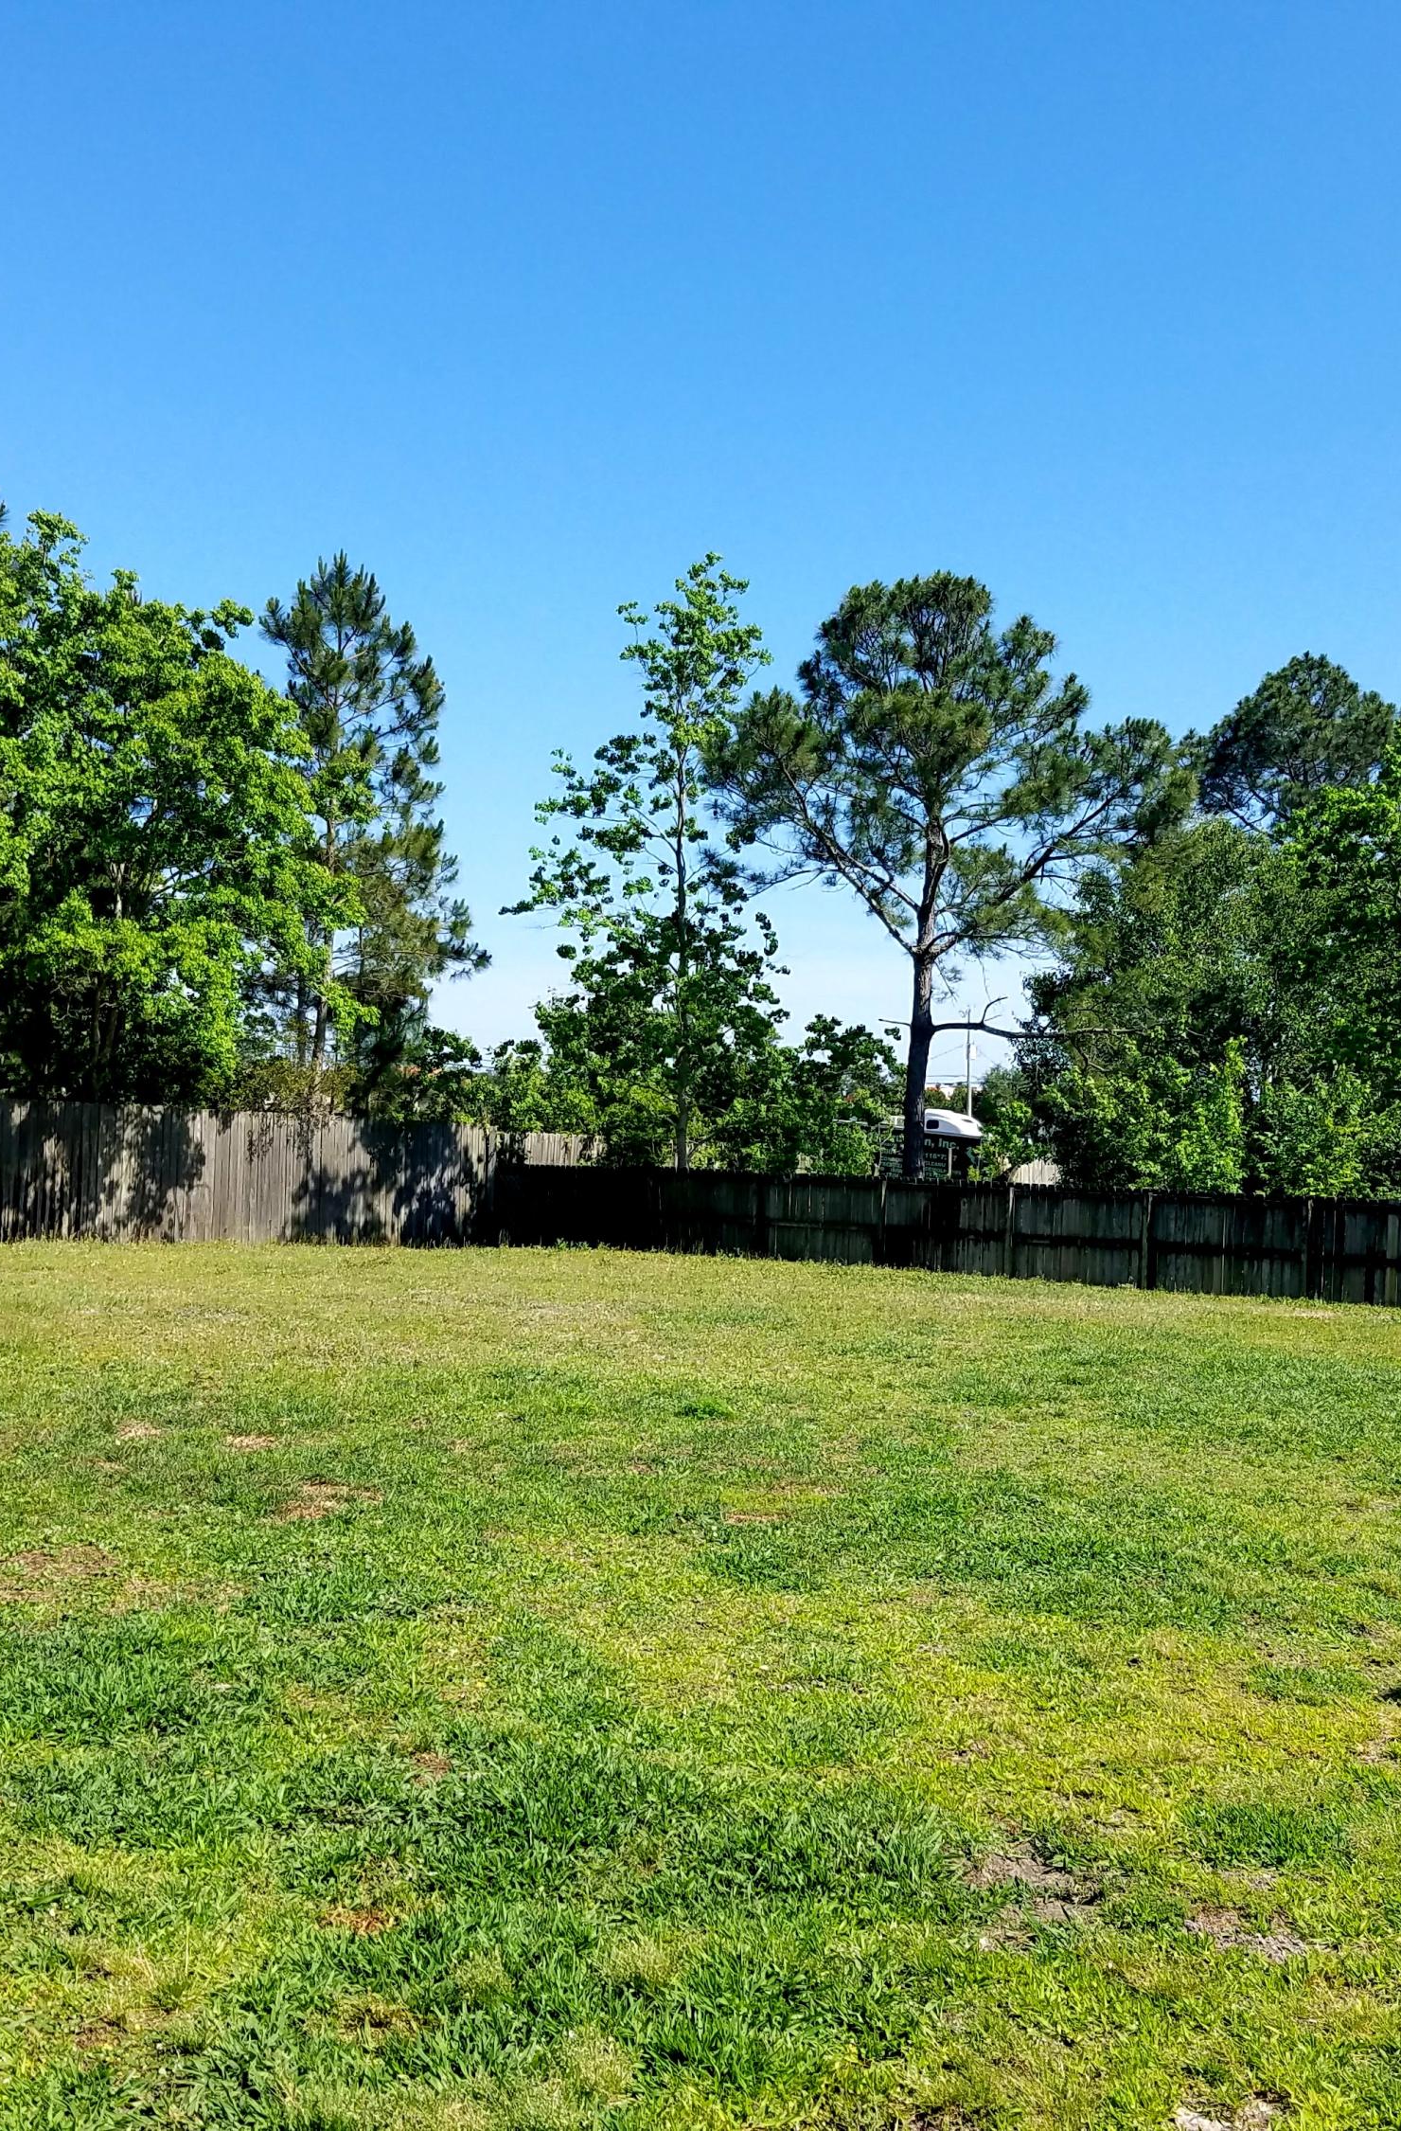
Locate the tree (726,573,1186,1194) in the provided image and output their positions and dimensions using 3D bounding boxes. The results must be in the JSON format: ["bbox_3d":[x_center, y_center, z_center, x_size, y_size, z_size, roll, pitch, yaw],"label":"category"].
[{"bbox_3d":[4.185,-2.614,36.746,8.000,11.830,7.600,1,-2,6],"label":"tree"}]

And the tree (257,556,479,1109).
[{"bbox_3d":[-6.621,-3.283,40.720,4.800,13.020,4.700,1,-2,-9],"label":"tree"}]

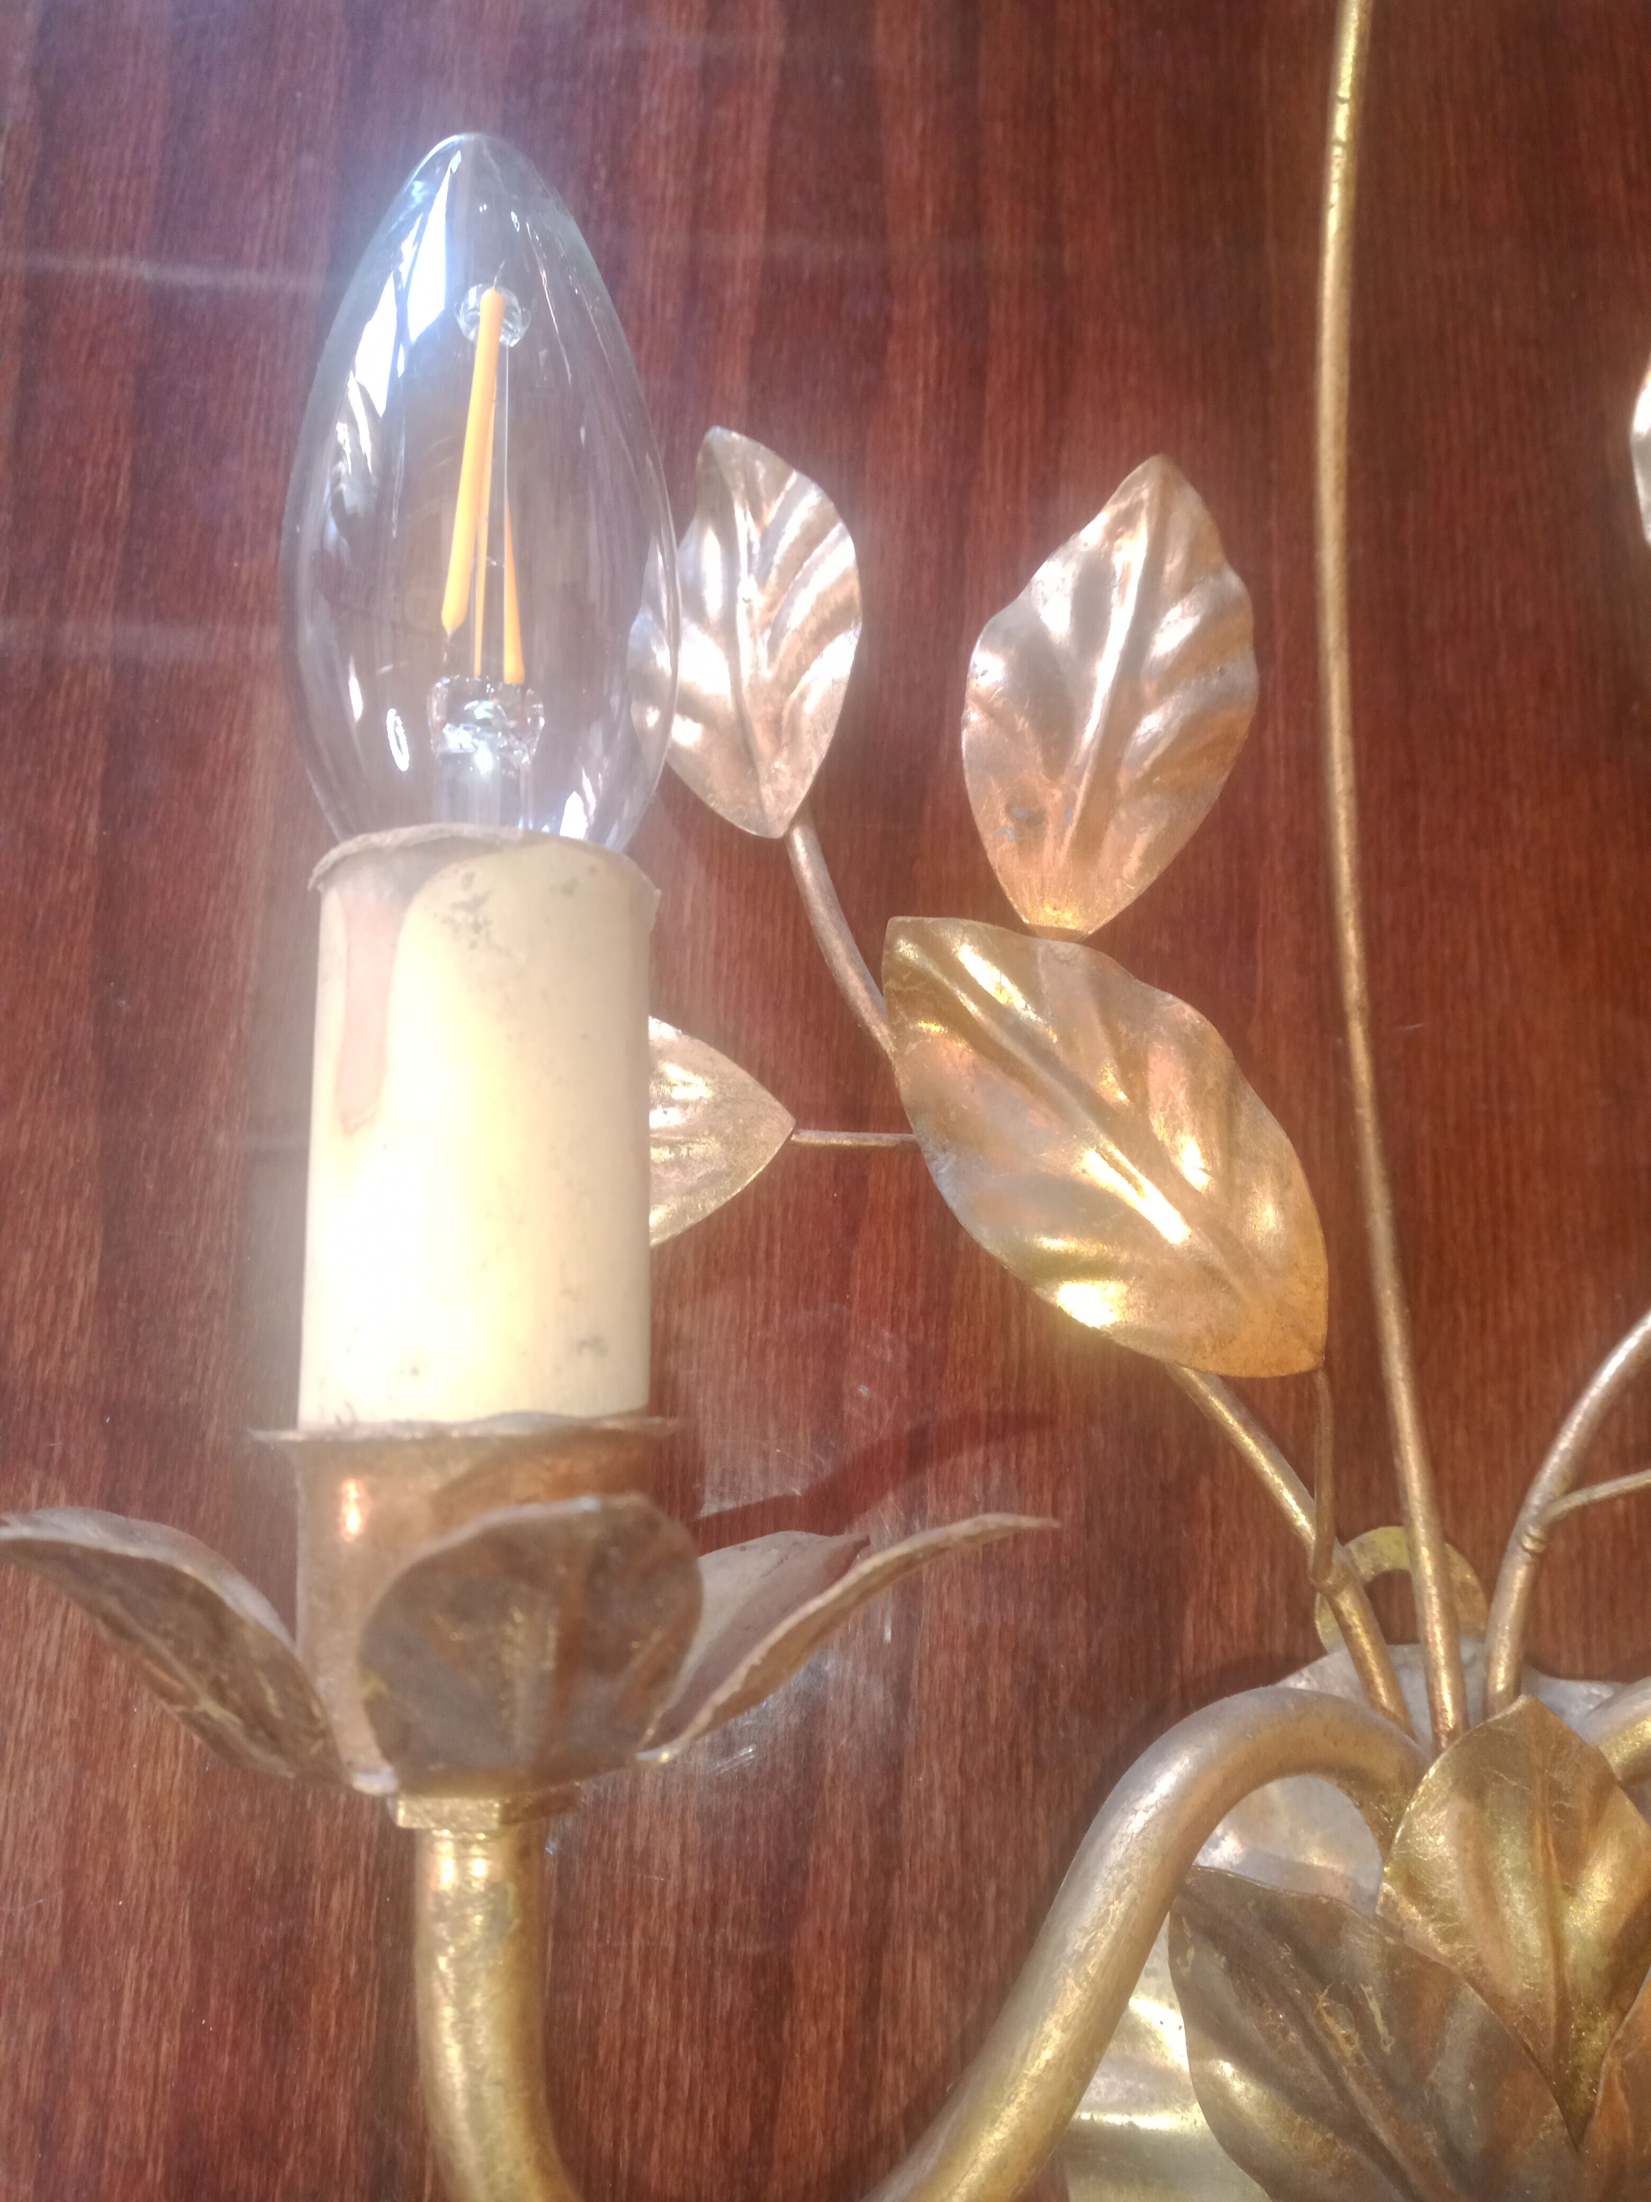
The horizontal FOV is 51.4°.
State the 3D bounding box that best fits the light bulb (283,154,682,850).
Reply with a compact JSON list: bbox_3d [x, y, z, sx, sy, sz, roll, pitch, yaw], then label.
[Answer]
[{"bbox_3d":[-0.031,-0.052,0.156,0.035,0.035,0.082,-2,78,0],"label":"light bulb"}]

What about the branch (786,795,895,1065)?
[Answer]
[{"bbox_3d":[0.003,-0.023,0.233,0.006,0.005,0.038,-21,81,-4],"label":"branch"}]

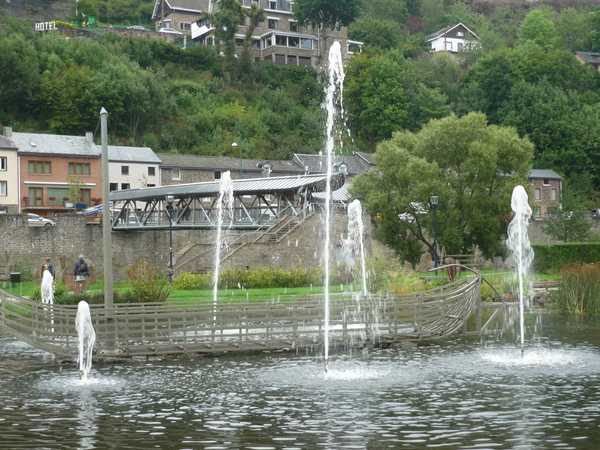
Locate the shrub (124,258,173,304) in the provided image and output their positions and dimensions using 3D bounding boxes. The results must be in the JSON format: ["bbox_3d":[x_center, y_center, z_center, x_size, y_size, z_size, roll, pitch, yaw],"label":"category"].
[{"bbox_3d":[-6.039,2.186,38.000,1.900,1.750,1.700,-1,0,0],"label":"shrub"}]

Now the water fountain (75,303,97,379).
[{"bbox_3d":[-4.793,2.606,21.300,0.500,1.770,0.500,-1,0,0],"label":"water fountain"}]

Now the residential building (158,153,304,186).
[{"bbox_3d":[-9.614,-3.916,115.570,22.290,8.500,6.500,-1,0,-44],"label":"residential building"}]

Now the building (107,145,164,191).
[{"bbox_3d":[-20.312,-4.009,105.381,7.800,9.000,6.500,-1,0,-44],"label":"building"}]

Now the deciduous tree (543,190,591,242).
[{"bbox_3d":[20.204,0.059,72.000,3.600,5.150,3.500,-1,0,0],"label":"deciduous tree"}]

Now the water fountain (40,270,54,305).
[{"bbox_3d":[-7.666,2.464,29.000,0.450,2.050,0.450,-1,0,0],"label":"water fountain"}]

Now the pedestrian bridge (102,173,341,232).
[{"bbox_3d":[-6.934,-1.288,74.473,3.300,3.500,31.400,-1,0,-35],"label":"pedestrian bridge"}]

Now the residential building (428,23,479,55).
[{"bbox_3d":[29.950,-35.286,186.000,9.300,6.600,8.300,-1,0,-14],"label":"residential building"}]

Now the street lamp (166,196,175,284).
[{"bbox_3d":[-6.533,0.738,48.200,0.430,4.580,0.430,-1,0,0],"label":"street lamp"}]

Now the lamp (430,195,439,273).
[{"bbox_3d":[7.834,0.555,55.200,0.450,4.600,0.450,-1,0,0],"label":"lamp"}]

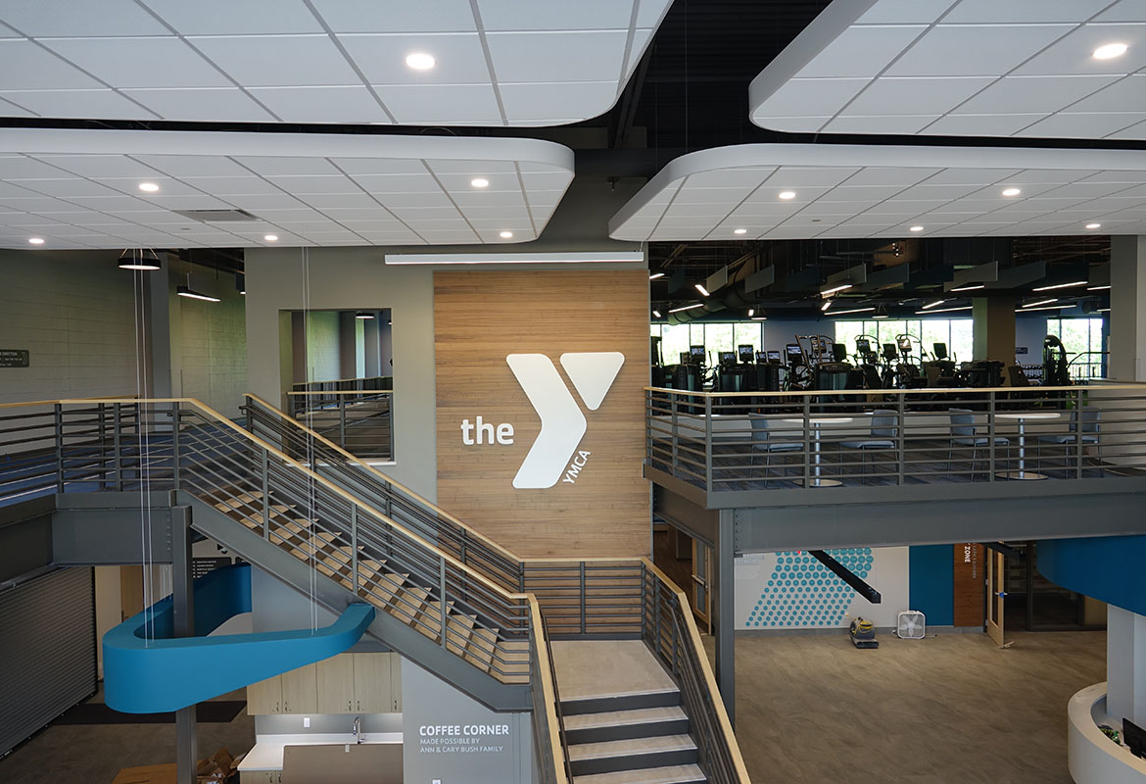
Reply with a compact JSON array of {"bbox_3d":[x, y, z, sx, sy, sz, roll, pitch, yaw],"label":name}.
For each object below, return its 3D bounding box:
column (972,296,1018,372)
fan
[{"bbox_3d":[10.289,-0.863,19.130,0.660,2.855,0.660,-1,2,0],"label":"column"},{"bbox_3d":[6.715,4.612,15.557,0.535,0.560,0.115,-1,2,6],"label":"fan"}]

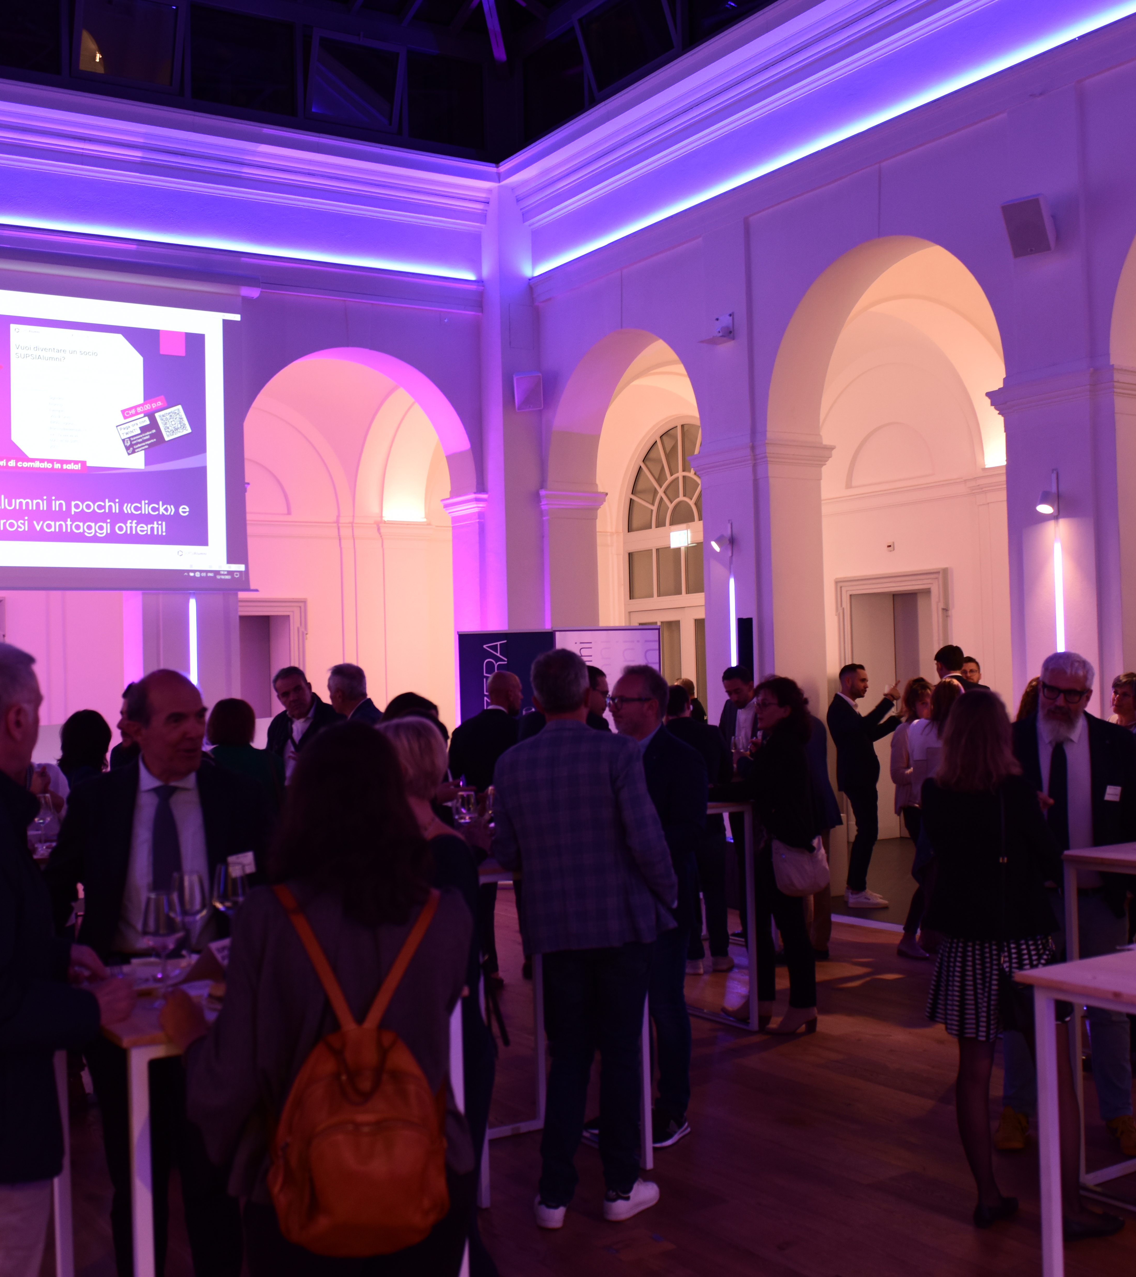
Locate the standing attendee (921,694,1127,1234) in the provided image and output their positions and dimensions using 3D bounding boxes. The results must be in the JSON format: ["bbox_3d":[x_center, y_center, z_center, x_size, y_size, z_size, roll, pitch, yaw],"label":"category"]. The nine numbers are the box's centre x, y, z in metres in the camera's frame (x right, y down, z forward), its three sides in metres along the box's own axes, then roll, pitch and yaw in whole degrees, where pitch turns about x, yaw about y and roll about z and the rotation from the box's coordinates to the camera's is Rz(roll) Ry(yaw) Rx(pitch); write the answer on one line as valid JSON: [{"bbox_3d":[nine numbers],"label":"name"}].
[{"bbox_3d":[1.379,0.976,4.600,0.540,1.645,0.420,-2,-1,36],"label":"standing attendee"}]

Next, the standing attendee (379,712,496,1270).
[{"bbox_3d":[-0.404,1.028,4.170,0.380,1.630,0.460,-2,-1,22],"label":"standing attendee"}]

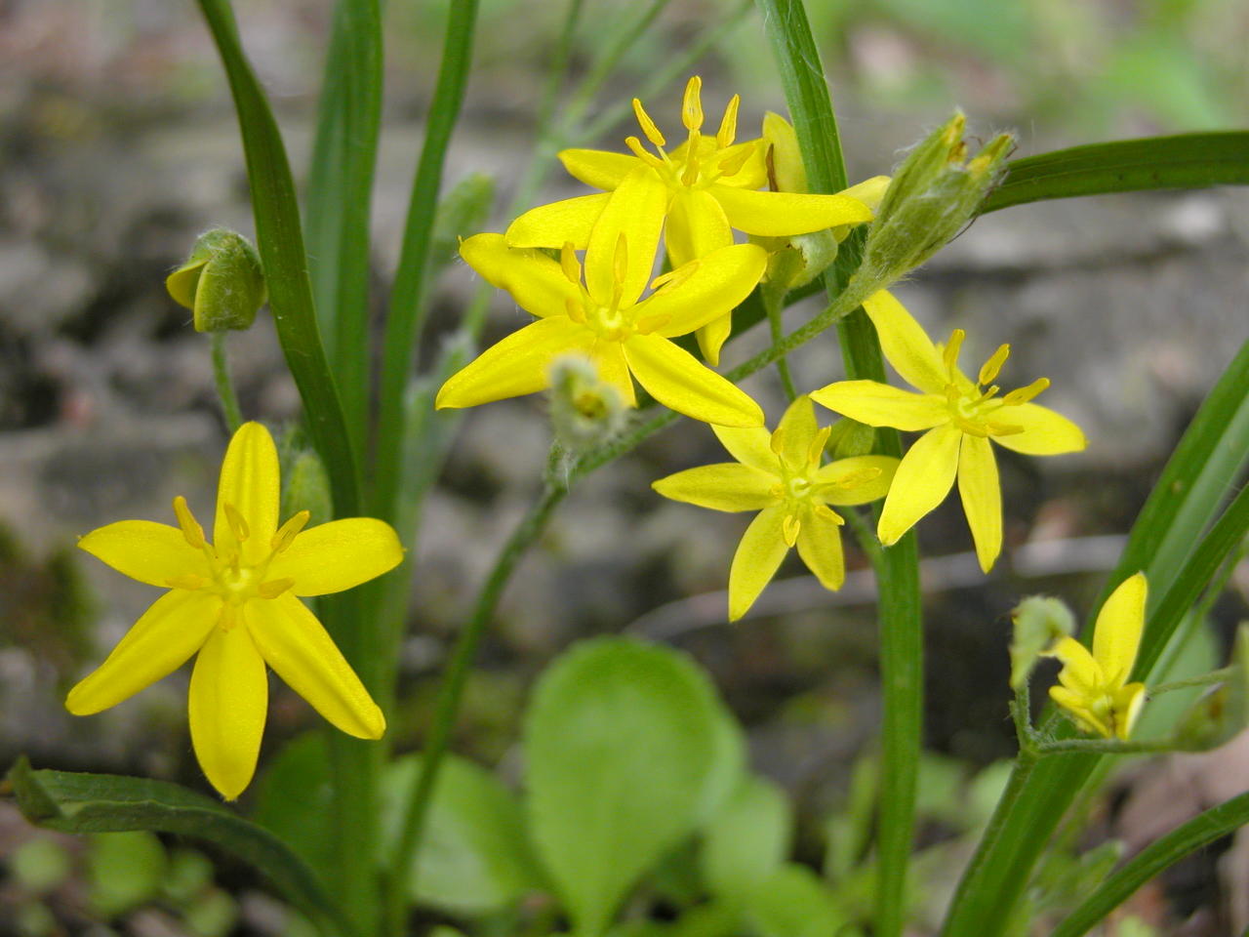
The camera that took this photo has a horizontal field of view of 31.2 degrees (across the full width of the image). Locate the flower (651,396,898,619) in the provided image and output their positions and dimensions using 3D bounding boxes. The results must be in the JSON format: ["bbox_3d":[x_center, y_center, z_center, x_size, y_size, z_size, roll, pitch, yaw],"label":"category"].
[{"bbox_3d":[0.011,0.003,0.171,0.018,0.017,0.009,-4,-16,-8],"label":"flower"}]

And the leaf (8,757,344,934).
[{"bbox_3d":[-0.033,0.028,0.168,0.025,0.011,0.011,0,23,0],"label":"leaf"}]

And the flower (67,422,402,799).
[{"bbox_3d":[-0.028,0.010,0.161,0.024,0.026,0.009,-4,-17,-8],"label":"flower"}]

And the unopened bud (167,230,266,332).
[{"bbox_3d":[-0.031,-0.014,0.170,0.007,0.007,0.007,11,25,24],"label":"unopened bud"}]

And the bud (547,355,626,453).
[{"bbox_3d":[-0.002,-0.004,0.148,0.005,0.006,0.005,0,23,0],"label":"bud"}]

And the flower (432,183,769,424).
[{"bbox_3d":[-0.002,-0.012,0.161,0.024,0.011,0.019,-1,61,-2],"label":"flower"}]

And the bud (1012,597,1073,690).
[{"bbox_3d":[0.032,0.013,0.170,0.005,0.007,0.005,5,23,11],"label":"bud"}]

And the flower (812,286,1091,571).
[{"bbox_3d":[0.024,-0.003,0.168,0.018,0.020,0.009,-9,-15,-19],"label":"flower"}]

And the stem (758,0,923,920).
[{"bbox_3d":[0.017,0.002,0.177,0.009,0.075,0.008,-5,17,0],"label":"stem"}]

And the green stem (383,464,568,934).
[{"bbox_3d":[-0.011,0.017,0.163,0.006,0.036,0.006,15,17,0],"label":"green stem"}]

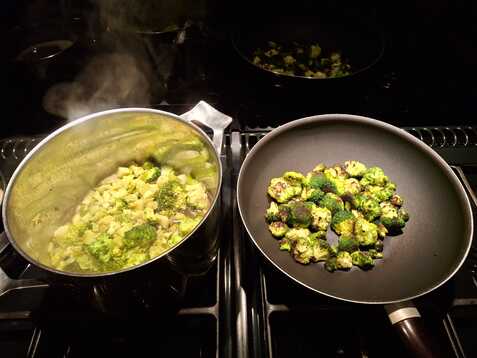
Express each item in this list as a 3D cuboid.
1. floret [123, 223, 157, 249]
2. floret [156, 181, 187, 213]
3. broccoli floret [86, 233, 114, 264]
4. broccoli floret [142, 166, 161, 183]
[{"bbox_3d":[-0.123,0.070,0.429,0.042,0.030,0.032,-3,51,0],"label":"floret"},{"bbox_3d":[-0.091,0.024,0.467,0.040,0.030,0.041,-3,51,0],"label":"floret"},{"bbox_3d":[-0.168,0.085,0.419,0.033,0.029,0.036,-3,51,0],"label":"broccoli floret"},{"bbox_3d":[-0.124,-0.006,0.492,0.027,0.020,0.024,-3,51,0],"label":"broccoli floret"}]

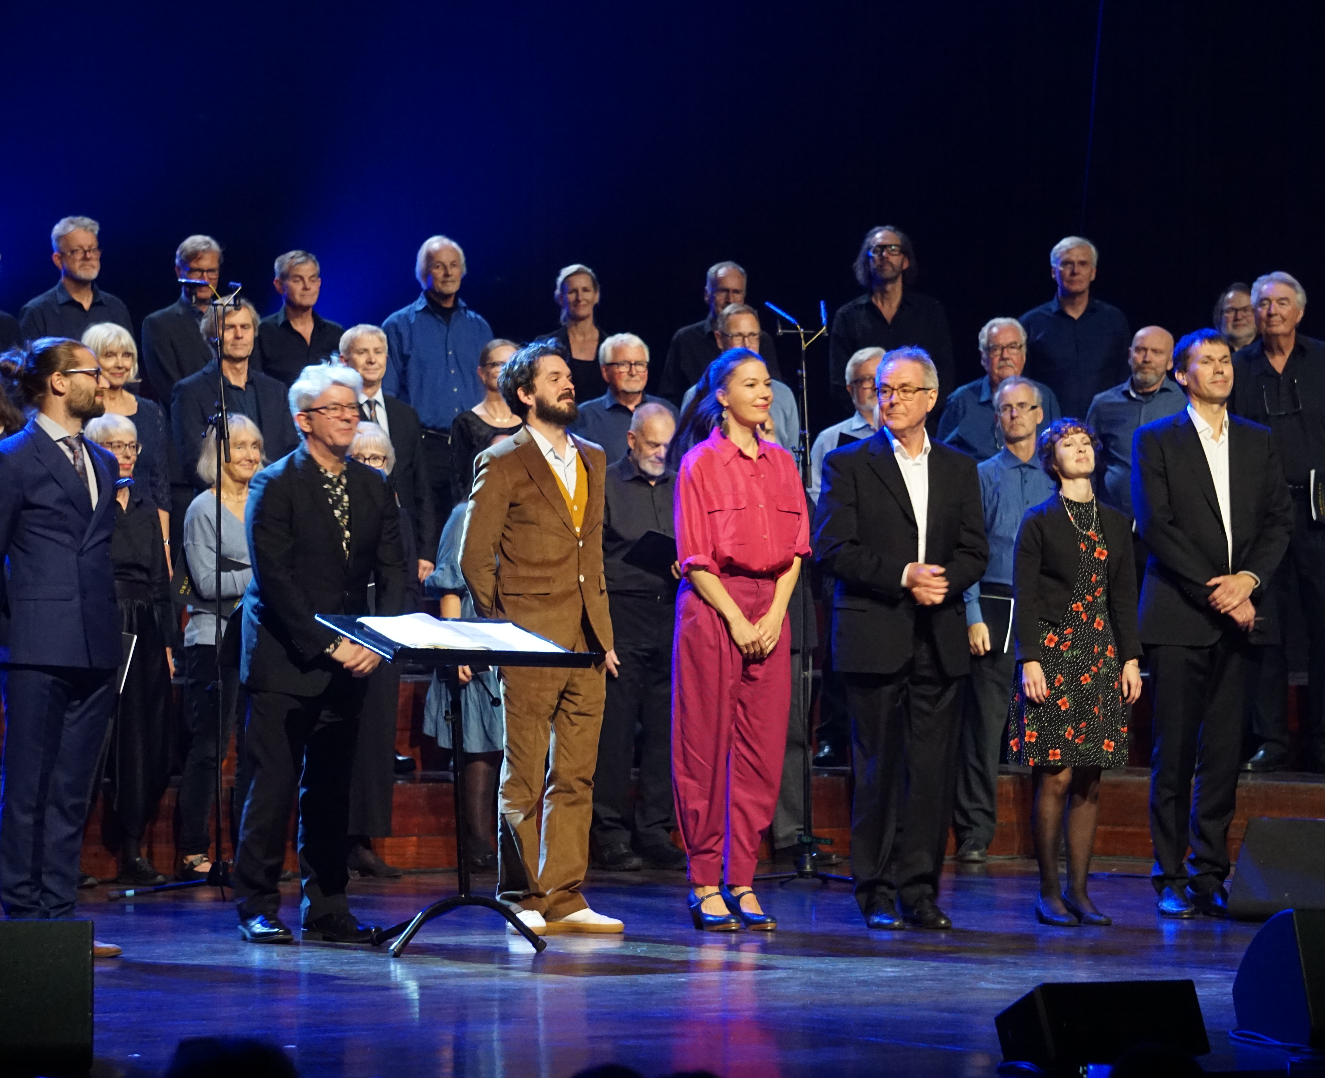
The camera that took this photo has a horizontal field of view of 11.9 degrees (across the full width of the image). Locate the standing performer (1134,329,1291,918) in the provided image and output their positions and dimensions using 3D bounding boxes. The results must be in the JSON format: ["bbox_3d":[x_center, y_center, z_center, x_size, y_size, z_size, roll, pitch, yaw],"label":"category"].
[{"bbox_3d":[1.747,0.262,20.200,0.500,1.860,0.350,0,0,-22],"label":"standing performer"}]

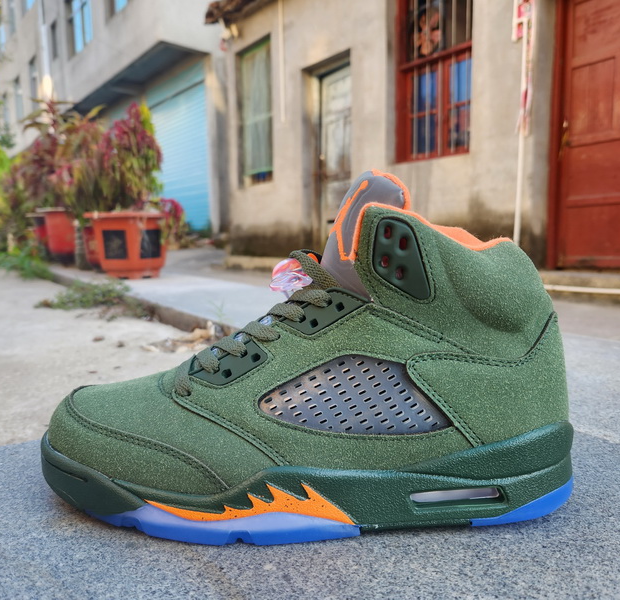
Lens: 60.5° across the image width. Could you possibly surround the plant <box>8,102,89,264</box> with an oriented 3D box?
[{"bbox_3d":[-2.214,-0.986,4.500,0.660,1.330,0.600,-3,6,-26],"label":"plant"}]

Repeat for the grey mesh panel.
[{"bbox_3d":[0.024,0.051,0.283,0.101,0.043,0.011,0,-10,0],"label":"grey mesh panel"}]

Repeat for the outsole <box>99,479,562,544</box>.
[{"bbox_3d":[0.008,0.103,0.316,0.288,0.028,0.106,-1,5,-2],"label":"outsole"}]

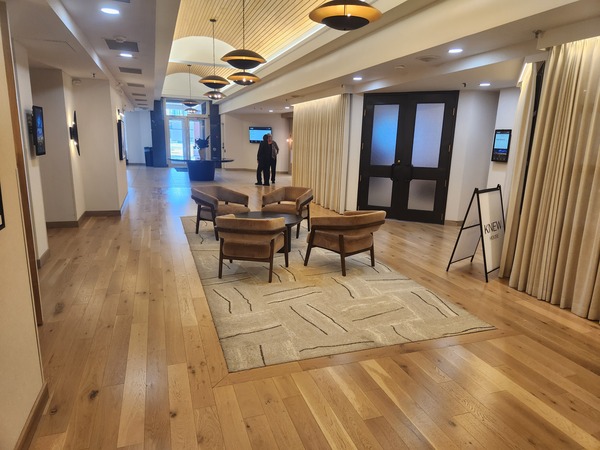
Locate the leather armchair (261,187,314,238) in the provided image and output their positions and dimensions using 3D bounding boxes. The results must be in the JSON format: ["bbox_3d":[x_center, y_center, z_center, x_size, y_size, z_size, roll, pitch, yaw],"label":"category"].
[{"bbox_3d":[-0.206,-0.240,6.994,0.760,0.740,0.750,8,14,27],"label":"leather armchair"}]

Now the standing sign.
[{"bbox_3d":[2.224,0.059,4.808,0.650,1.060,0.510,-9,16,-40],"label":"standing sign"}]

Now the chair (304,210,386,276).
[{"bbox_3d":[0.582,0.175,5.133,0.760,0.740,0.750,-9,16,-41],"label":"chair"}]

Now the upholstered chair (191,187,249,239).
[{"bbox_3d":[-1.338,-0.219,6.775,0.750,0.740,0.760,10,15,36],"label":"upholstered chair"}]

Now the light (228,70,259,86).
[{"bbox_3d":[-0.967,-2.511,6.857,0.579,0.258,0.579,-3,13,-20],"label":"light"}]

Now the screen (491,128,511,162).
[{"bbox_3d":[3.458,-1.344,6.798,0.060,0.534,0.346,-3,13,-20],"label":"screen"}]

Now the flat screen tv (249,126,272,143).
[{"bbox_3d":[-1.904,-4.287,19.092,1.250,0.730,0.080,7,13,26],"label":"flat screen tv"}]

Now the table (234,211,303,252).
[{"bbox_3d":[-0.471,0.113,5.709,1.010,0.435,1.010,1,12,0],"label":"table"}]

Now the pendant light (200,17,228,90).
[{"bbox_3d":[-2.343,-4.660,10.912,0.850,1.802,0.850,-3,13,-20],"label":"pendant light"}]

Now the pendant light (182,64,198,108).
[{"bbox_3d":[-4.487,-5.632,16.301,0.770,1.690,0.770,-3,13,-20],"label":"pendant light"}]

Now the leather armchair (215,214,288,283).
[{"bbox_3d":[-0.524,0.208,4.605,0.740,0.710,0.690,3,12,8],"label":"leather armchair"}]

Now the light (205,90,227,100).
[{"bbox_3d":[-2.367,-3.605,11.137,0.630,0.226,0.630,-3,13,-20],"label":"light"}]

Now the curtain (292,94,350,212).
[{"bbox_3d":[0.440,-1.839,10.197,0.220,2.570,3.500,-3,13,-20],"label":"curtain"}]

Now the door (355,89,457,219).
[{"bbox_3d":[2.014,-1.279,7.704,1.720,2.446,0.100,6,13,20],"label":"door"}]

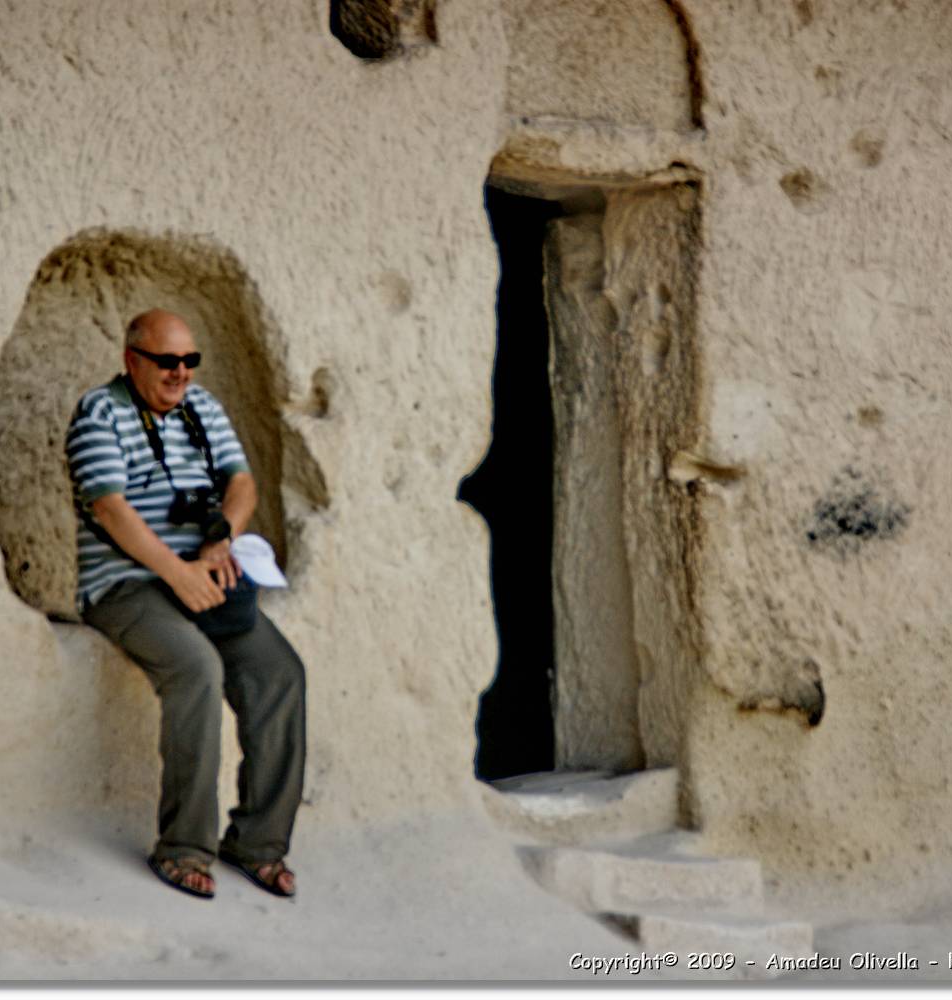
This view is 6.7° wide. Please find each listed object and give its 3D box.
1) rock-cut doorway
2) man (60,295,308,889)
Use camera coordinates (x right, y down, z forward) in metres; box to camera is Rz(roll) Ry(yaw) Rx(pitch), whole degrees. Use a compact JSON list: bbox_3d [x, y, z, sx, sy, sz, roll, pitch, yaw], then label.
[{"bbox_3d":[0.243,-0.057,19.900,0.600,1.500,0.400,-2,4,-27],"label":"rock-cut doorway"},{"bbox_3d":[-0.702,0.244,19.200,0.540,1.360,0.660,-3,5,-32],"label":"man"}]

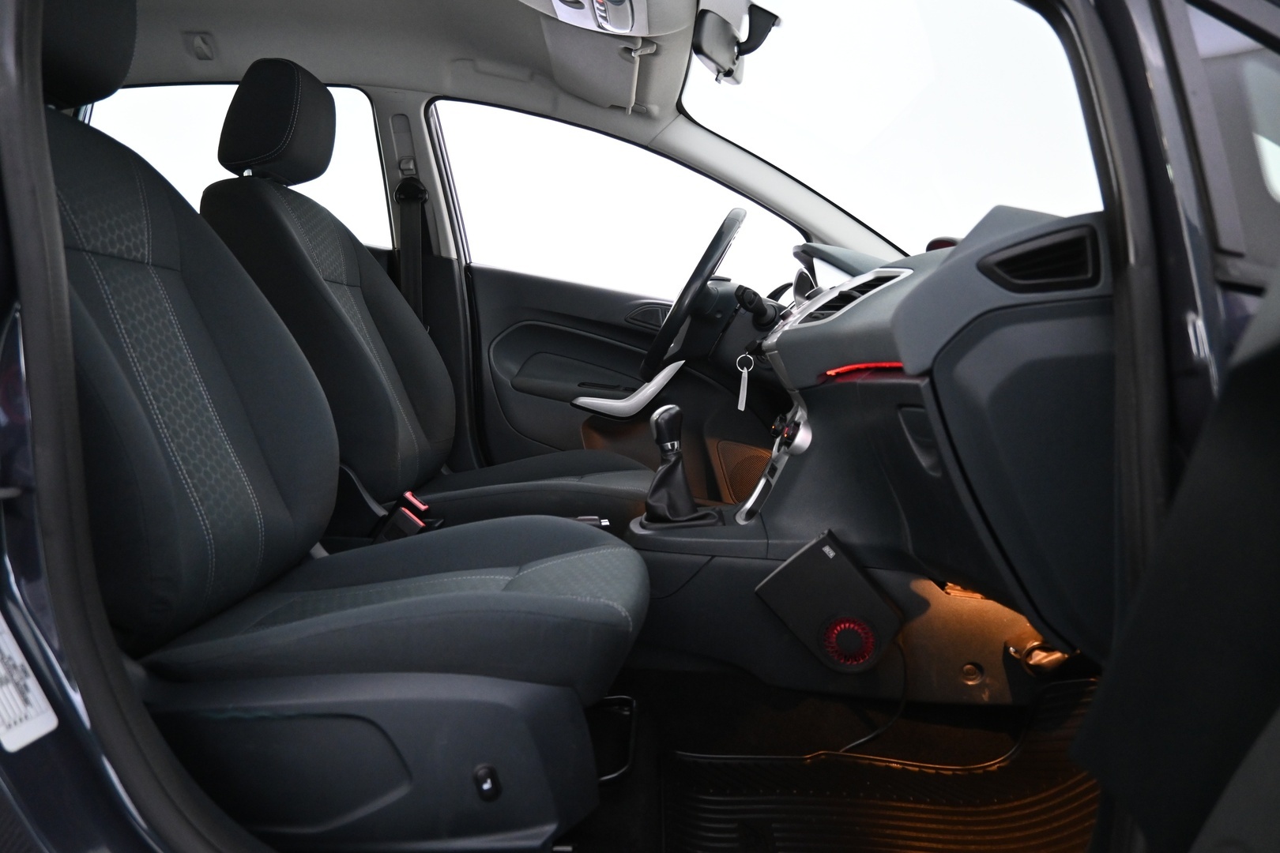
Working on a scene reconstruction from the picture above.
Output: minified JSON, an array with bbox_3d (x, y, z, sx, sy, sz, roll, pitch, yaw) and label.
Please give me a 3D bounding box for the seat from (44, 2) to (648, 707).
[{"bbox_3d":[-0.378,-0.143,0.984,0.780,0.930,0.520,0,7,1],"label":"seat"}]

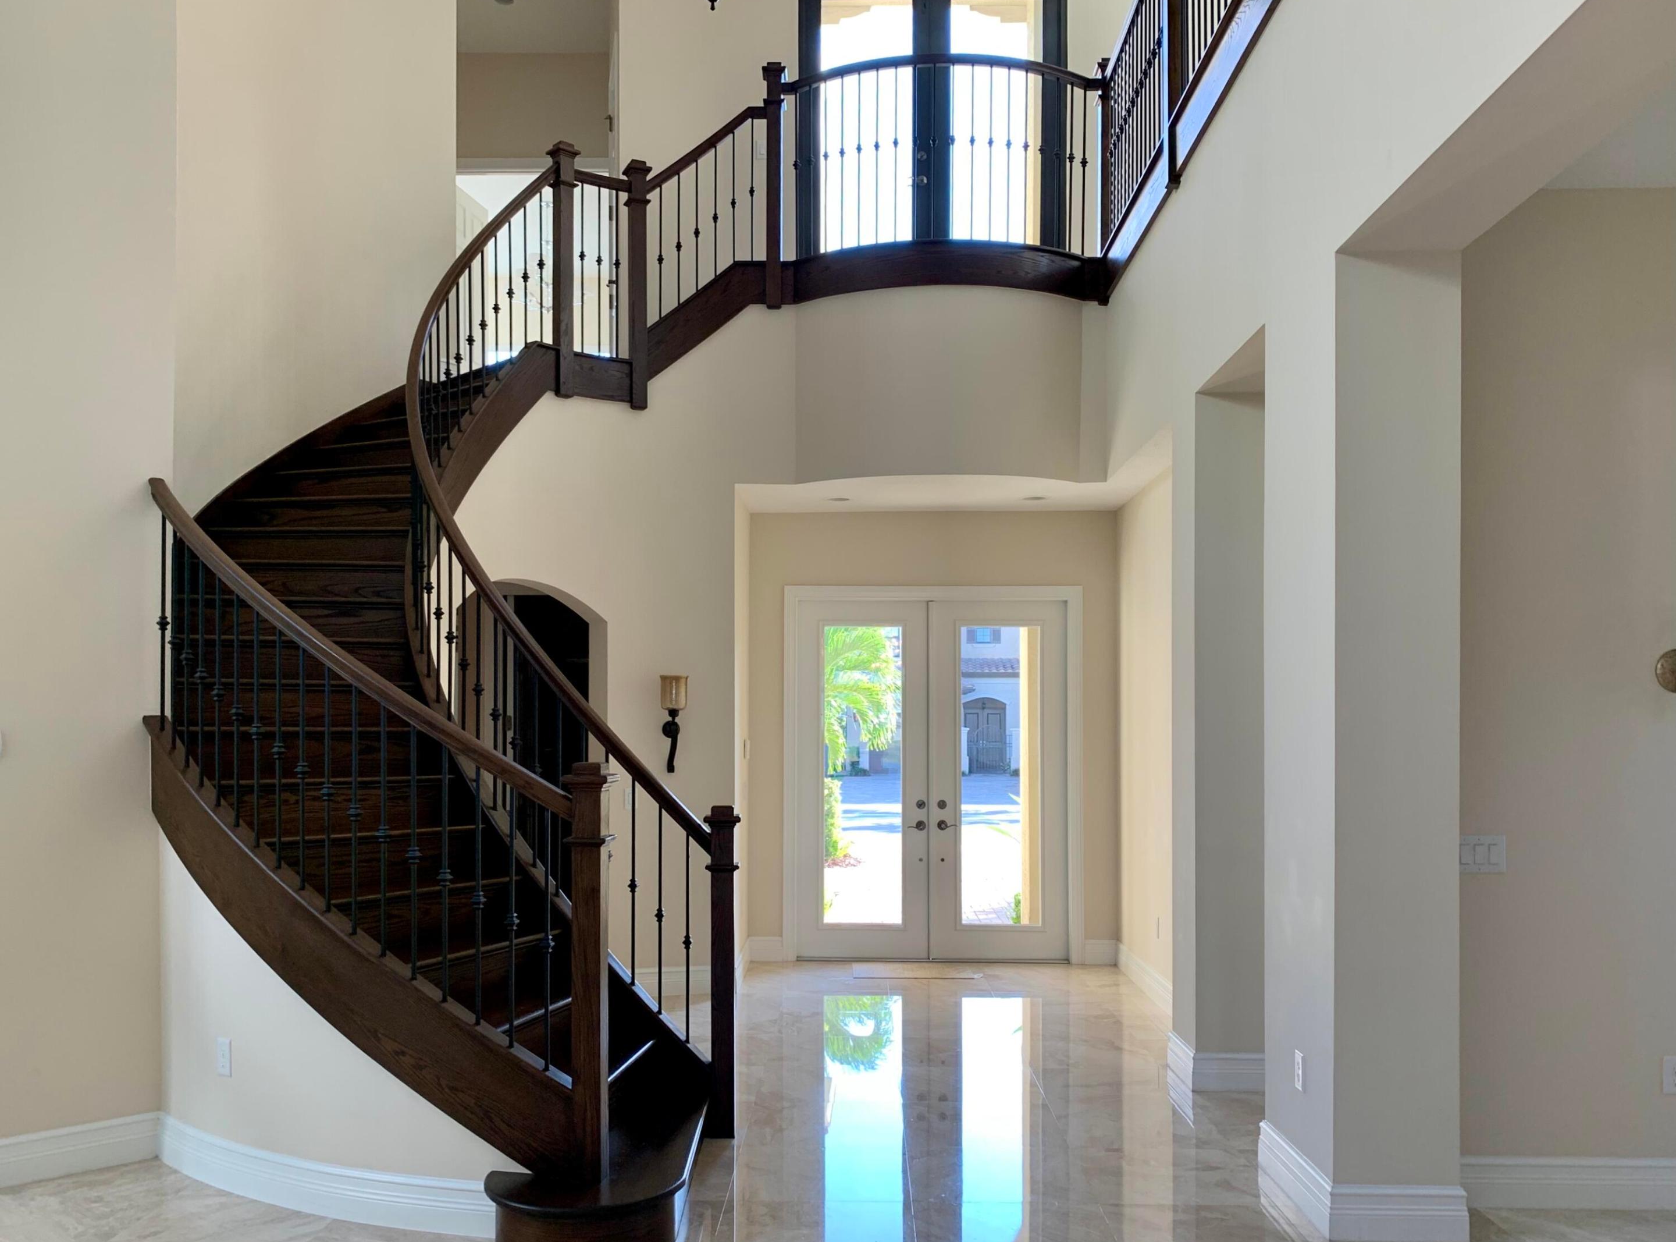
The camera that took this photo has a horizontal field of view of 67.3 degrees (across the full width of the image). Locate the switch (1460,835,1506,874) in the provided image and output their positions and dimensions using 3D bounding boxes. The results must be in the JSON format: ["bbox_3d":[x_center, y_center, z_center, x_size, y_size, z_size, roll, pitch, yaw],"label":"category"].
[{"bbox_3d":[2.084,0.755,4.080,0.162,0.118,0.012,0,-3,2],"label":"switch"}]

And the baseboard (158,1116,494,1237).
[{"bbox_3d":[-1.779,1.834,4.177,1.662,0.170,0.154,-1,-3,27],"label":"baseboard"}]

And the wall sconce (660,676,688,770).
[{"bbox_3d":[-0.950,0.591,7.280,0.170,0.570,0.160,0,-3,0],"label":"wall sconce"}]

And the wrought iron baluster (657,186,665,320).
[{"bbox_3d":[-1.050,-2.178,7.450,0.040,0.800,0.040,0,-3,0],"label":"wrought iron baluster"}]

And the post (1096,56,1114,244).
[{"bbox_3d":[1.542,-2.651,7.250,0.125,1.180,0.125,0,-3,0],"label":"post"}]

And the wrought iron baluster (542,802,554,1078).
[{"bbox_3d":[-0.896,0.977,3.890,0.032,0.820,0.032,0,-3,-10],"label":"wrought iron baluster"}]

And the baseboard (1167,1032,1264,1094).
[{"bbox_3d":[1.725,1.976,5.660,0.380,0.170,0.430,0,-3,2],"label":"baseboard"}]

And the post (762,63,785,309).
[{"bbox_3d":[-0.382,-2.594,7.500,0.135,1.460,0.135,0,-3,0],"label":"post"}]

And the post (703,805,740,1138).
[{"bbox_3d":[-0.447,1.344,4.830,0.137,1.270,0.137,0,-3,0],"label":"post"}]

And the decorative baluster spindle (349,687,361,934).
[{"bbox_3d":[-1.562,0.612,4.070,0.038,0.800,0.038,0,-3,6],"label":"decorative baluster spindle"}]

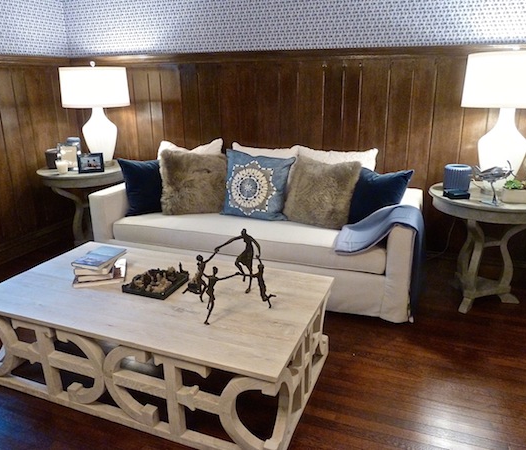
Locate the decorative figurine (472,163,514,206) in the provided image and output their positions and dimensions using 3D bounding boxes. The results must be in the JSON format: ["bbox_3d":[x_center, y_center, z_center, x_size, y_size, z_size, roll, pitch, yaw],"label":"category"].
[{"bbox_3d":[1.325,-0.246,2.518,0.250,0.240,0.180,0,18,0],"label":"decorative figurine"}]

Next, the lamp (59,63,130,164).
[{"bbox_3d":[-1.431,-0.951,3.774,0.550,0.866,0.550,6,19,20],"label":"lamp"}]

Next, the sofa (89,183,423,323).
[{"bbox_3d":[-0.054,0.015,3.342,2.355,0.700,0.900,6,19,20],"label":"sofa"}]

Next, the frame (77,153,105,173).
[{"bbox_3d":[-1.409,-0.502,3.556,0.195,0.150,0.050,-5,6,-14],"label":"frame"}]

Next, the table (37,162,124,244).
[{"bbox_3d":[-1.539,-0.150,3.868,0.755,0.715,0.755,6,19,20],"label":"table"}]

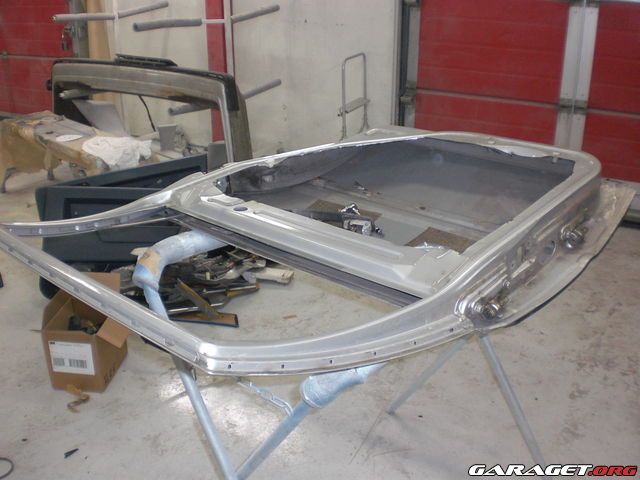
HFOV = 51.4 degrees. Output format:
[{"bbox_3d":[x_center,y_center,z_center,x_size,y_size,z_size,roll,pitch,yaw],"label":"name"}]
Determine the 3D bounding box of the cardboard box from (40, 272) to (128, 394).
[{"bbox_3d":[-0.866,0.358,2.534,0.241,0.329,0.267,1,23,4],"label":"cardboard box"}]

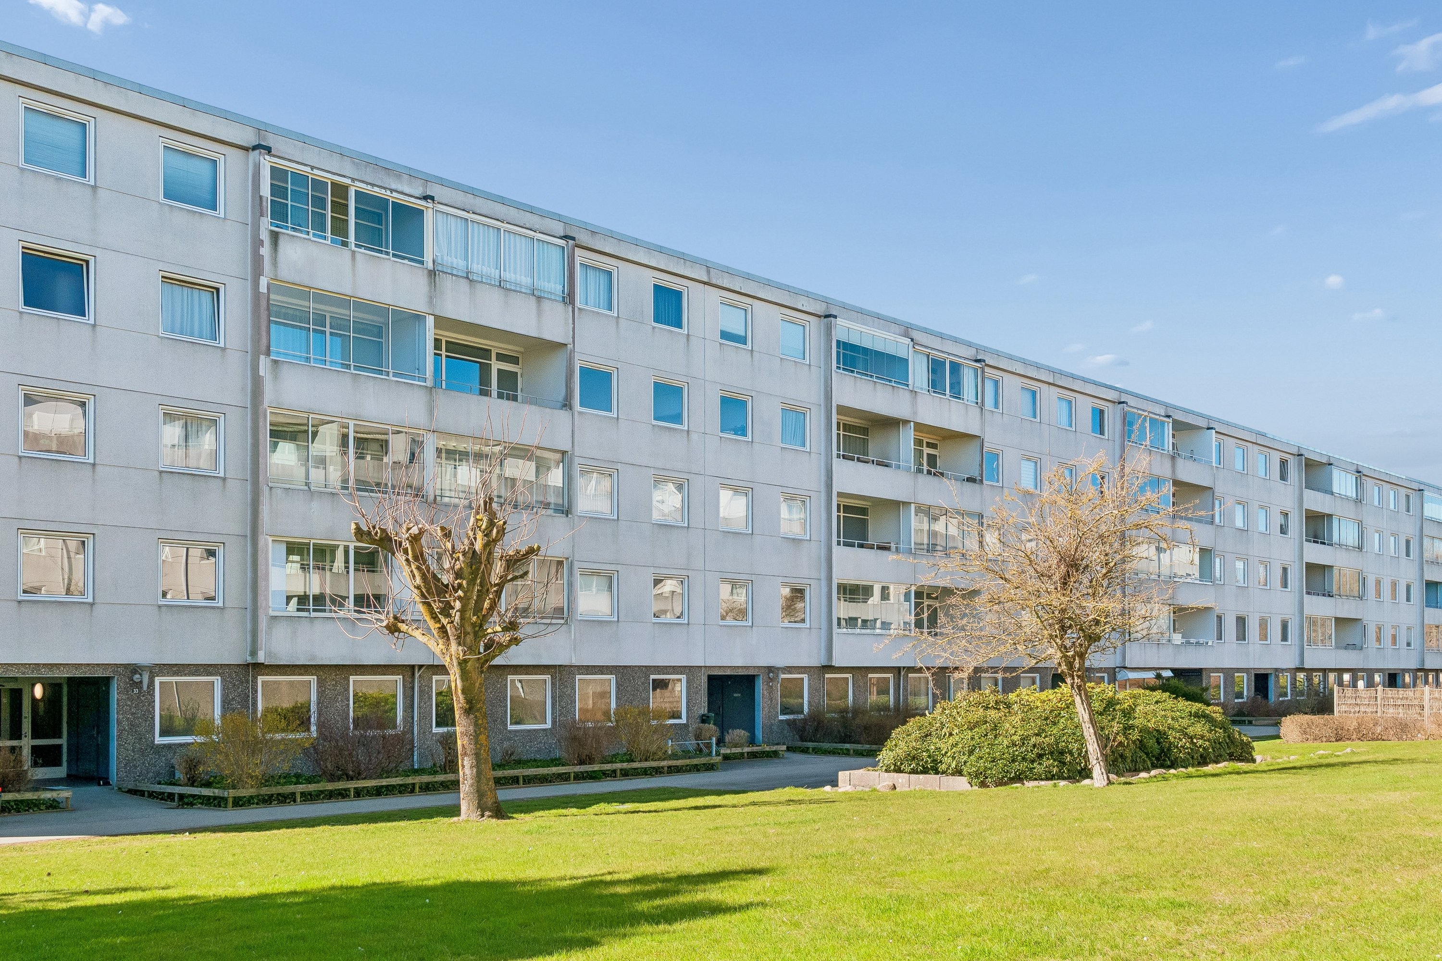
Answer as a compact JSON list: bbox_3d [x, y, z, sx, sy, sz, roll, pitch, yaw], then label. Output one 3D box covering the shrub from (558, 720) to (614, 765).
[{"bbox_3d":[-3.333,6.516,35.700,1.250,1.150,1.350,0,-4,0],"label":"shrub"}]

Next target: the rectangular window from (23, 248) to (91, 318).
[{"bbox_3d":[-13.154,-3.877,28.549,0.150,1.258,1.397,-3,-5,42],"label":"rectangular window"}]

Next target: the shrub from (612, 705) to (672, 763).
[{"bbox_3d":[-1.998,6.486,36.800,1.400,1.420,1.500,0,-4,0],"label":"shrub"}]

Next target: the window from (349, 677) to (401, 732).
[{"bbox_3d":[-8.193,5.336,34.308,0.150,1.380,1.450,-4,-5,42],"label":"window"}]

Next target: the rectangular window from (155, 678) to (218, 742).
[{"bbox_3d":[-11.365,4.894,30.769,0.150,1.380,1.450,-4,-5,42],"label":"rectangular window"}]

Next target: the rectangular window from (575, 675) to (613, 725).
[{"bbox_3d":[-3.405,5.950,38.991,0.150,1.325,1.454,-4,-6,42],"label":"rectangular window"}]

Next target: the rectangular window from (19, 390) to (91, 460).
[{"bbox_3d":[-13.113,-1.124,28.475,0.150,1.380,1.450,-4,-5,42],"label":"rectangular window"}]

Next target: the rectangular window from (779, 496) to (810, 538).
[{"bbox_3d":[2.313,1.143,45.432,0.150,1.334,1.461,-4,-6,42],"label":"rectangular window"}]

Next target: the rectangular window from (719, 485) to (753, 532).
[{"bbox_3d":[0.413,0.885,43.338,0.150,1.355,1.483,-4,-6,42],"label":"rectangular window"}]

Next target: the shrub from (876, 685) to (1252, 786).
[{"bbox_3d":[8.100,5.804,33.600,10.200,1.950,3.500,3,-5,-37],"label":"shrub"}]

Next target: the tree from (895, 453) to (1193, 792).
[{"bbox_3d":[6.118,2.614,27.426,5.628,6.301,5.600,0,-5,0],"label":"tree"}]

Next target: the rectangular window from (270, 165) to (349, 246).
[{"bbox_3d":[-9.444,-6.251,33.083,0.150,1.482,2.100,-4,-6,42],"label":"rectangular window"}]

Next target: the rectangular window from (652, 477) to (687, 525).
[{"bbox_3d":[-1.452,0.584,41.481,0.150,1.400,1.450,-4,-5,42],"label":"rectangular window"}]

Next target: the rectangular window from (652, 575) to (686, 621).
[{"bbox_3d":[-1.485,3.353,41.033,0.150,1.277,1.428,-4,-6,42],"label":"rectangular window"}]

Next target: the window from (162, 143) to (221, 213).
[{"bbox_3d":[-11.247,-6.385,30.653,0.120,1.282,1.395,-3,-5,42],"label":"window"}]

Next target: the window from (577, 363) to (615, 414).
[{"bbox_3d":[-3.378,-2.459,39.336,0.120,1.303,1.463,-3,-5,42],"label":"window"}]

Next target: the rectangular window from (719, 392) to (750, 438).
[{"bbox_3d":[0.415,-1.923,43.561,0.150,1.352,1.491,-4,-6,42],"label":"rectangular window"}]

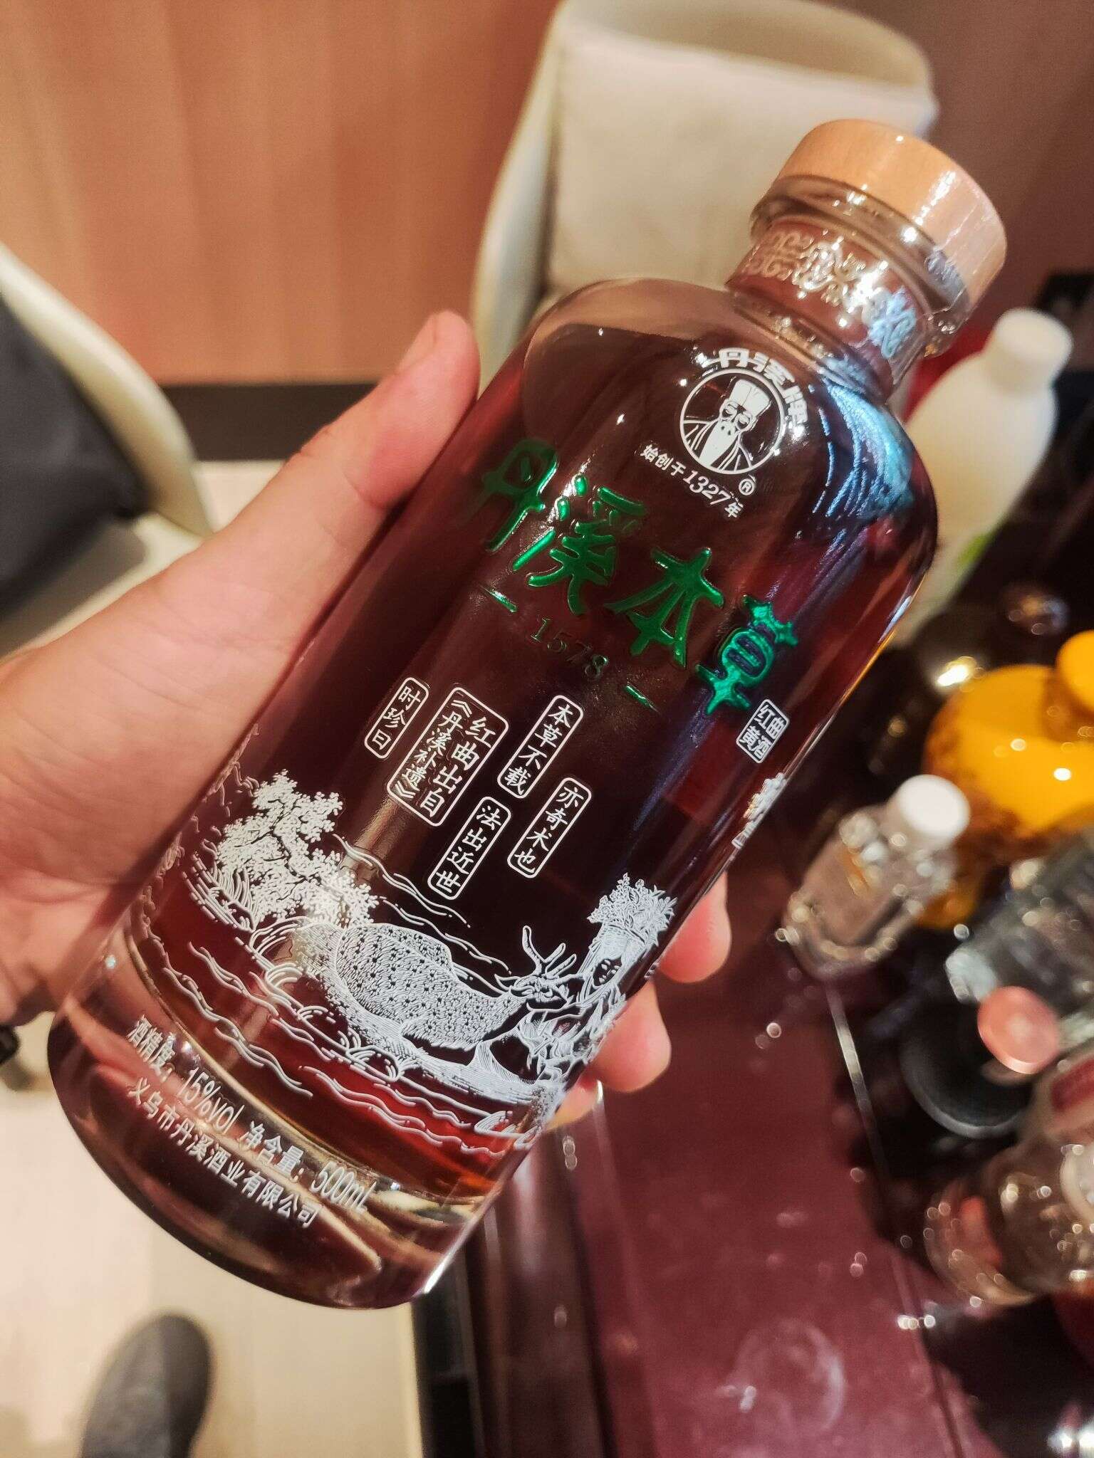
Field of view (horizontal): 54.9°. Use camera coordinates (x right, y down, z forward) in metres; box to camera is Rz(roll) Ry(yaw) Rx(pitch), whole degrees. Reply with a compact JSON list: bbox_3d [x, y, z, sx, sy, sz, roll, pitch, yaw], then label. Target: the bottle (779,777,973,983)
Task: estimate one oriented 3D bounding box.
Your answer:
[{"bbox_3d":[0.159,0.067,0.499,0.059,0.120,0.059,12,54,0],"label":"bottle"}]

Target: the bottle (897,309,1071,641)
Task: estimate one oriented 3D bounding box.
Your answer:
[{"bbox_3d":[0.228,-0.138,0.603,0.071,0.203,0.071,12,54,0],"label":"bottle"}]

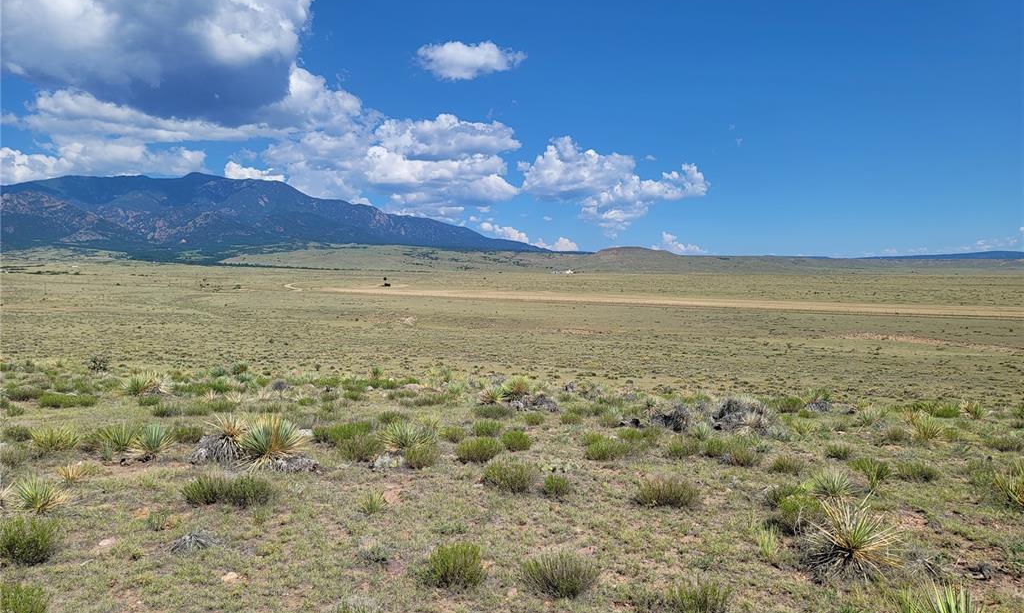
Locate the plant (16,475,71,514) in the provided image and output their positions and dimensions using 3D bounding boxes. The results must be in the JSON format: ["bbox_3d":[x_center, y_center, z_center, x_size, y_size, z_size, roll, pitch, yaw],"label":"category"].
[{"bbox_3d":[-3.897,1.564,6.148,0.449,0.269,0.427,0,3,0],"label":"plant"}]

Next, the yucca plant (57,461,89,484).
[{"bbox_3d":[-3.910,1.473,6.577,0.285,0.161,0.270,0,3,0],"label":"yucca plant"}]

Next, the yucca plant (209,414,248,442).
[{"bbox_3d":[-2.911,1.246,7.578,0.420,0.282,0.399,0,3,0],"label":"yucca plant"}]

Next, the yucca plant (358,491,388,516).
[{"bbox_3d":[-1.062,1.490,5.650,0.222,0.174,0.211,0,3,0],"label":"yucca plant"}]

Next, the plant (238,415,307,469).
[{"bbox_3d":[-2.473,1.404,7.632,0.702,0.501,0.667,0,3,0],"label":"plant"}]

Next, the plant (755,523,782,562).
[{"bbox_3d":[1.623,1.490,4.678,0.165,0.222,0.156,0,3,0],"label":"plant"}]

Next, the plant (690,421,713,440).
[{"bbox_3d":[2.391,1.565,9.328,0.278,0.206,0.264,0,3,0],"label":"plant"}]

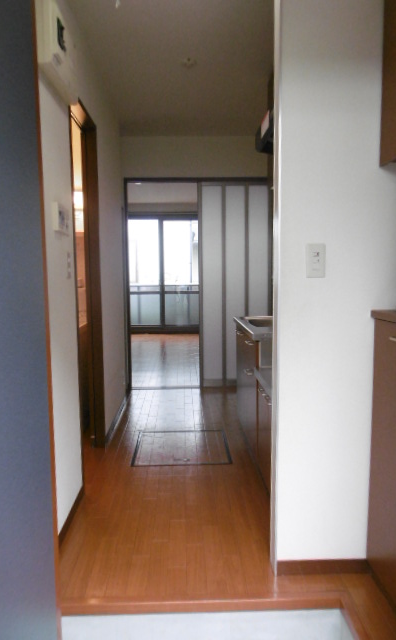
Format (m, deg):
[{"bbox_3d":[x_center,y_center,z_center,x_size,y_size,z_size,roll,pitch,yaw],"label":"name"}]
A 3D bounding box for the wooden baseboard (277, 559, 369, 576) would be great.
[{"bbox_3d":[0.476,0.938,1.682,0.356,0.059,0.012,-1,6,-2],"label":"wooden baseboard"}]

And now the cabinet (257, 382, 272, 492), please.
[{"bbox_3d":[0.603,0.618,2.297,0.510,0.507,0.590,-1,6,-2],"label":"cabinet"}]

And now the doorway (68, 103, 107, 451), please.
[{"bbox_3d":[-0.677,-0.144,2.555,0.136,2.060,0.709,-1,6,-2],"label":"doorway"}]

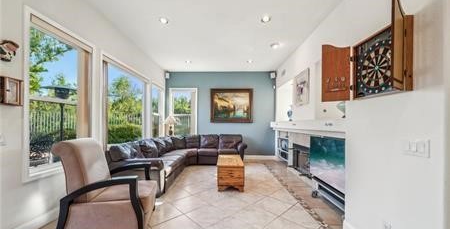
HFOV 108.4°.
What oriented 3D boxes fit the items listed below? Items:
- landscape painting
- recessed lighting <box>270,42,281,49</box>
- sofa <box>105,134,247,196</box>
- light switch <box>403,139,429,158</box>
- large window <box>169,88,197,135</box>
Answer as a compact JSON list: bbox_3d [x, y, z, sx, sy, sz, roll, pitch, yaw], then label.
[{"bbox_3d":[0.244,-0.286,5.516,1.440,1.150,0.050,0,-2,1],"label":"landscape painting"},{"bbox_3d":[1.151,-1.576,3.699,0.200,0.050,0.200,0,-2,1],"label":"recessed lighting"},{"bbox_3d":[-0.711,1.042,4.134,2.700,0.870,2.760,0,-2,1],"label":"sofa"},{"bbox_3d":[1.357,0.246,1.159,0.012,0.120,0.165,0,-2,1],"label":"light switch"},{"bbox_3d":[-1.540,0.040,6.030,1.050,1.970,0.100,0,-4,0],"label":"large window"}]

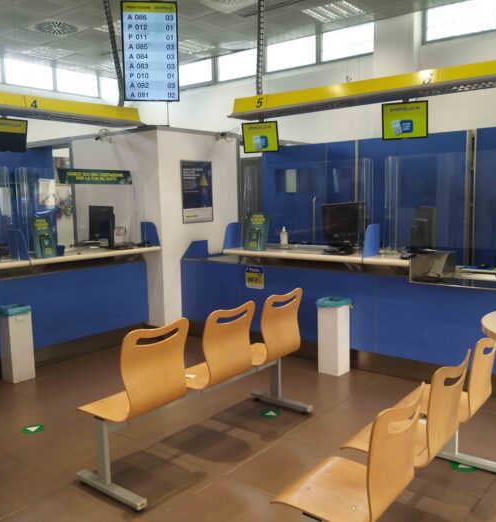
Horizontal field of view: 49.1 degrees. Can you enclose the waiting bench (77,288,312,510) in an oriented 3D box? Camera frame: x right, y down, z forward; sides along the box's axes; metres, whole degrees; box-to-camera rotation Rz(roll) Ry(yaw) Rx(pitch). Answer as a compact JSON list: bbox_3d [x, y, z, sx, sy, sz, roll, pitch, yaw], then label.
[{"bbox_3d":[-0.256,0.709,3.449,0.566,0.899,1.643,4,9,39],"label":"waiting bench"}]

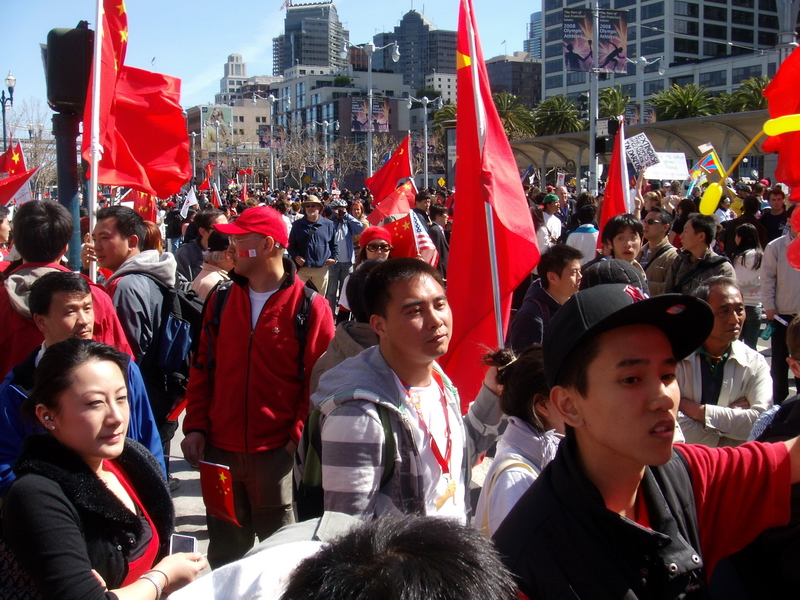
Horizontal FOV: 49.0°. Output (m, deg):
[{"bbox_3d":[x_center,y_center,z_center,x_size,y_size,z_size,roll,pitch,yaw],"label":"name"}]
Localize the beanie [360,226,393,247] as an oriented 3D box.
[{"bbox_3d":[-0.142,-0.374,5.300,0.200,0.150,0.220,0,7,0],"label":"beanie"}]

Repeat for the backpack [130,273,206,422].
[{"bbox_3d":[-0.859,0.185,3.500,0.260,0.530,0.330,1,7,12],"label":"backpack"}]

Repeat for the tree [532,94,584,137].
[{"bbox_3d":[16.135,-15.363,90.106,5.000,11.000,5.000,0,7,0],"label":"tree"}]

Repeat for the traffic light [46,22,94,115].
[{"bbox_3d":[-1.777,-1.258,4.750,0.280,0.480,0.450,-3,8,-19],"label":"traffic light"}]

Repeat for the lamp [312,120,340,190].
[{"bbox_3d":[-8.222,-15.494,98.829,3.200,9.137,0.600,-3,8,-20],"label":"lamp"}]

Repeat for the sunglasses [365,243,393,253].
[{"bbox_3d":[-0.129,-0.314,5.250,0.145,0.052,0.140,0,7,0],"label":"sunglasses"}]

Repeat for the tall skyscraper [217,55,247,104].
[{"bbox_3d":[-103.649,-113.036,558.752,24.000,84.000,24.000,-4,8,-28],"label":"tall skyscraper"}]

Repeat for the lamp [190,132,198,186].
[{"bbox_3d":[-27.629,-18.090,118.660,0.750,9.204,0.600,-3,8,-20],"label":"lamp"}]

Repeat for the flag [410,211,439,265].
[{"bbox_3d":[0.162,-0.406,5.800,0.180,0.360,0.120,-2,8,-17],"label":"flag"}]

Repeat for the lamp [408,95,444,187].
[{"bbox_3d":[2.198,-12.429,74.609,3.150,9.850,0.450,-3,8,-19],"label":"lamp"}]

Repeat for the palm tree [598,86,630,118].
[{"bbox_3d":[19.859,-14.312,82.015,5.000,11.000,5.000,0,7,0],"label":"palm tree"}]

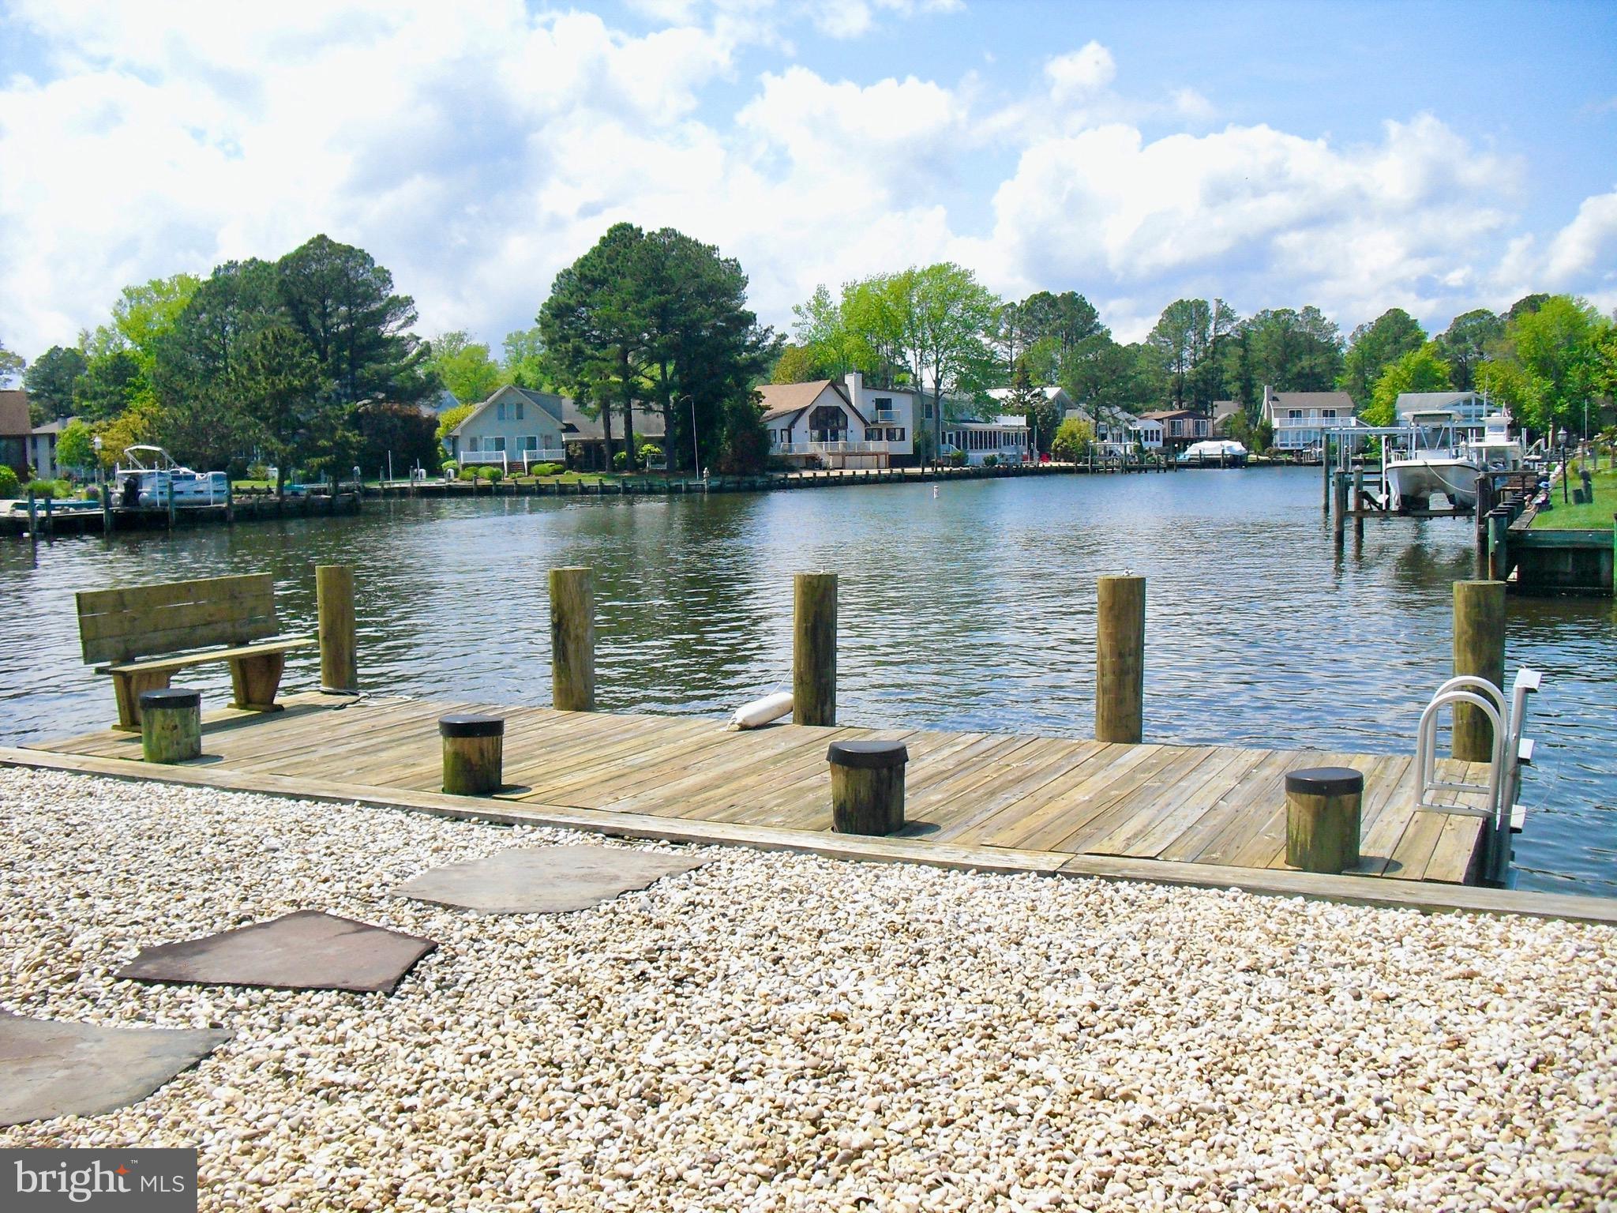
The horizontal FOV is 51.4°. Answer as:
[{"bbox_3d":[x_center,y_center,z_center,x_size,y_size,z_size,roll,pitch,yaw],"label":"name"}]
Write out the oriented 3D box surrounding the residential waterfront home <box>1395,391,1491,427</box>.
[{"bbox_3d":[78.300,-22.750,206.000,11.740,7.270,10.000,0,5,9],"label":"residential waterfront home"}]

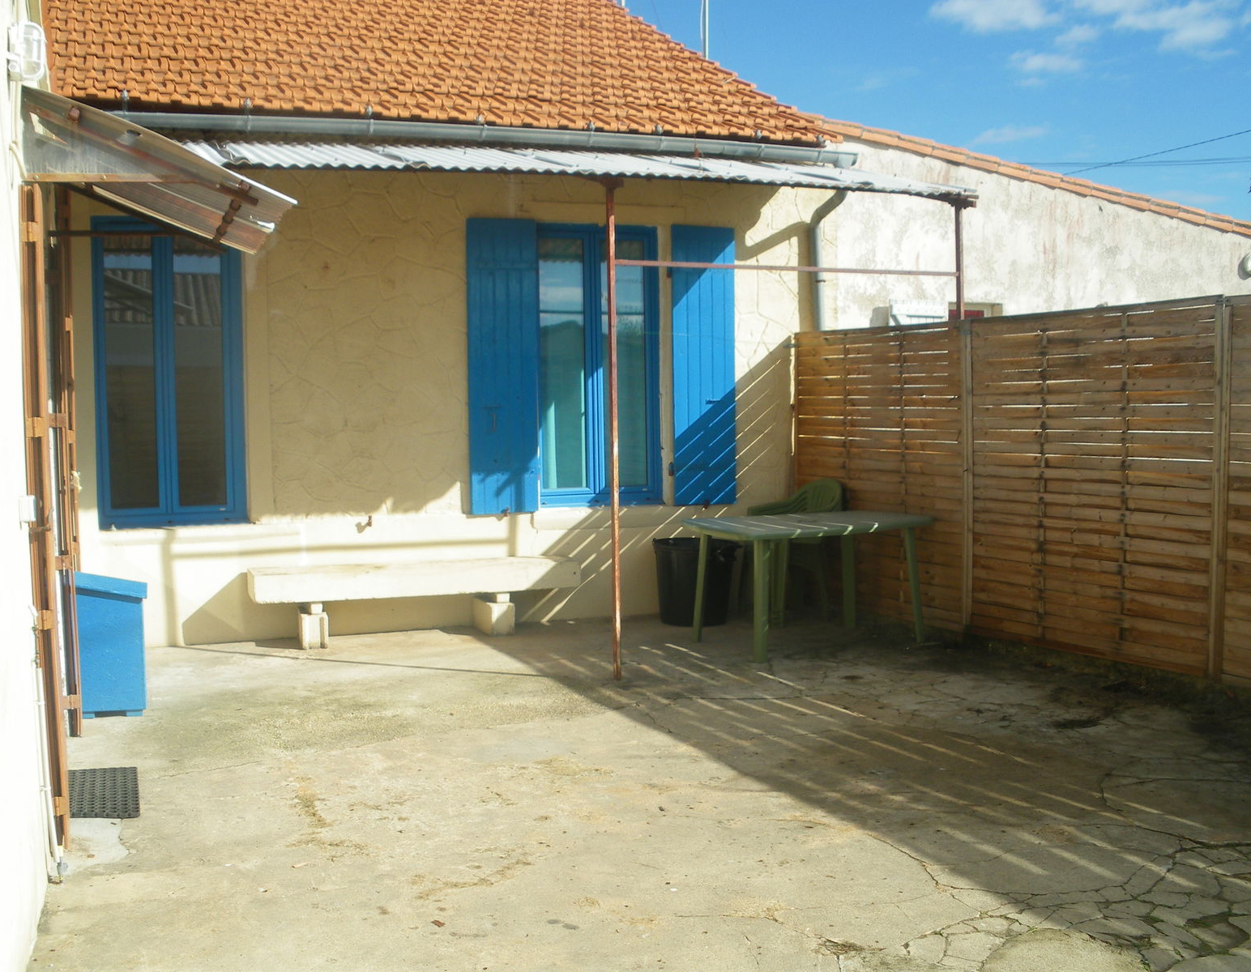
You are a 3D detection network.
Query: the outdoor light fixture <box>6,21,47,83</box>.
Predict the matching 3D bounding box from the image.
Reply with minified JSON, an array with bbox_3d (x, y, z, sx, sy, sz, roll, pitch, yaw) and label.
[{"bbox_3d":[-1.912,-1.390,4.314,0.112,0.178,0.105,-2,4,-18],"label":"outdoor light fixture"}]

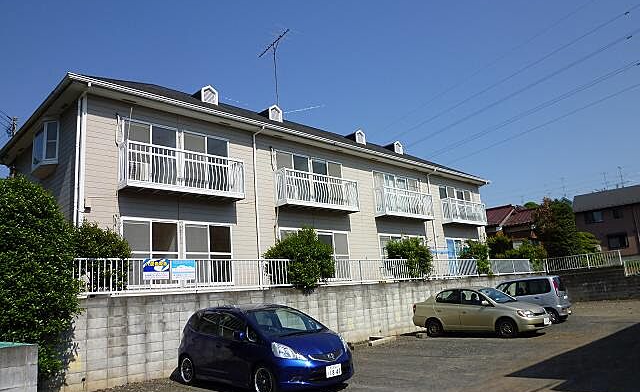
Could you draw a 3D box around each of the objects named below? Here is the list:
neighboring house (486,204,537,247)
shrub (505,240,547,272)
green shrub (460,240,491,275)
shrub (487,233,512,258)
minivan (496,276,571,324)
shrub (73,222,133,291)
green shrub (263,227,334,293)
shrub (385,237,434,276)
[{"bbox_3d":[15.518,3.373,36.055,7.500,5.800,9.000,8,-17,-44],"label":"neighboring house"},{"bbox_3d":[11.654,3.480,26.238,2.621,1.860,2.097,8,-17,-44],"label":"shrub"},{"bbox_3d":[7.334,2.994,21.959,1.550,1.739,1.395,8,-17,-44],"label":"green shrub"},{"bbox_3d":[10.274,3.323,26.476,1.340,2.458,1.340,8,-17,-44],"label":"shrub"},{"bbox_3d":[7.571,4.014,17.535,3.600,1.620,1.550,-14,-15,39],"label":"minivan"},{"bbox_3d":[-4.991,1.469,10.374,1.386,1.734,1.248,8,-17,-44],"label":"shrub"},{"bbox_3d":[-0.643,1.984,14.091,2.285,2.063,2.057,8,-17,-44],"label":"green shrub"},{"bbox_3d":[3.505,2.496,18.332,1.998,1.742,1.798,8,-17,-44],"label":"shrub"}]

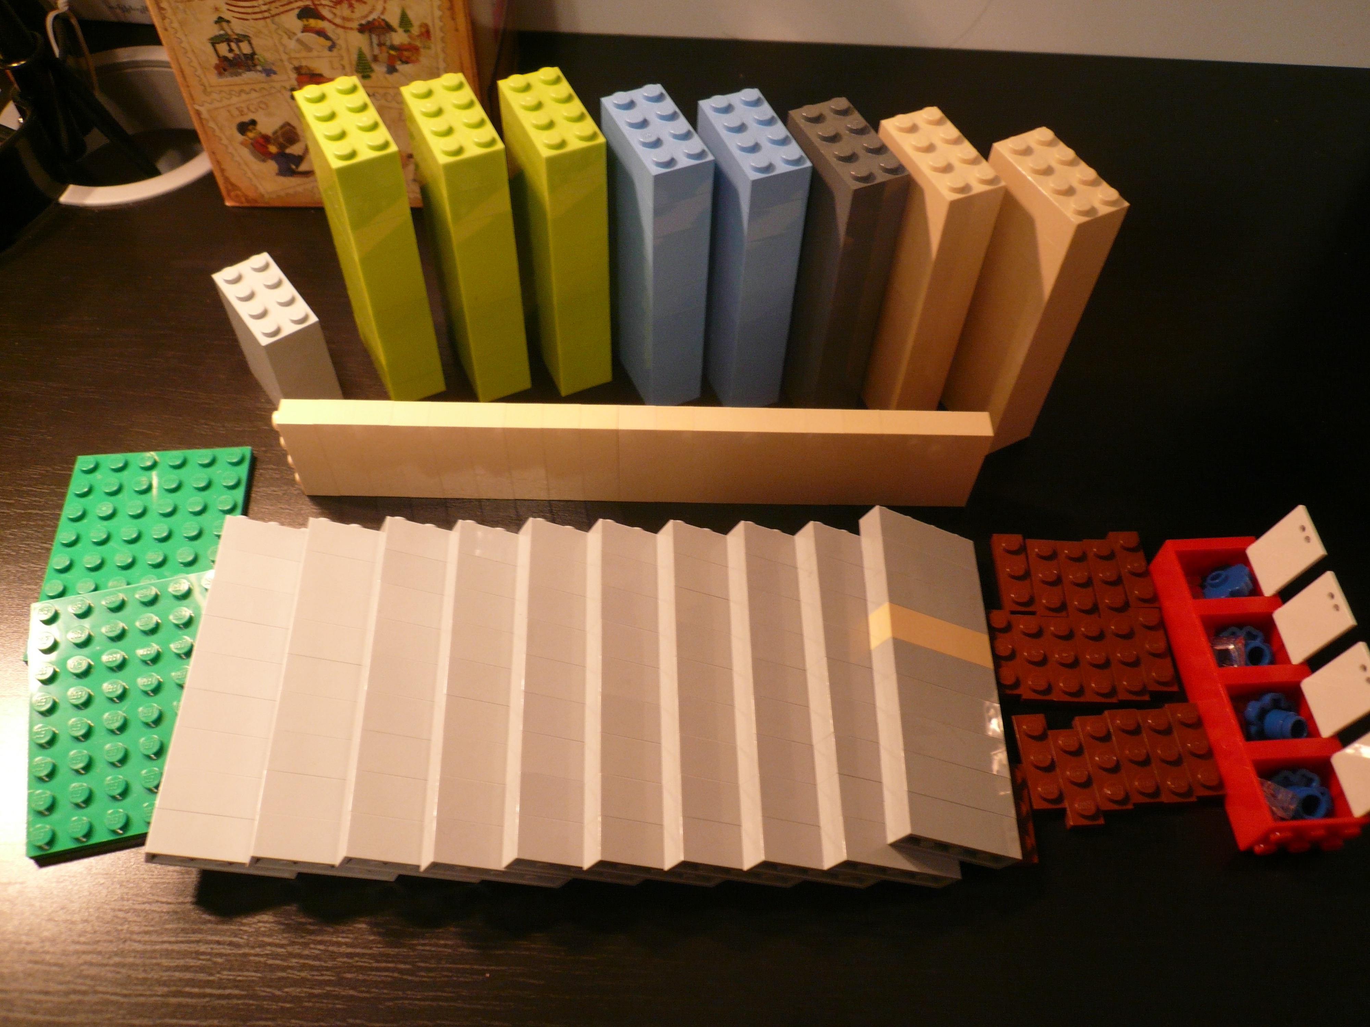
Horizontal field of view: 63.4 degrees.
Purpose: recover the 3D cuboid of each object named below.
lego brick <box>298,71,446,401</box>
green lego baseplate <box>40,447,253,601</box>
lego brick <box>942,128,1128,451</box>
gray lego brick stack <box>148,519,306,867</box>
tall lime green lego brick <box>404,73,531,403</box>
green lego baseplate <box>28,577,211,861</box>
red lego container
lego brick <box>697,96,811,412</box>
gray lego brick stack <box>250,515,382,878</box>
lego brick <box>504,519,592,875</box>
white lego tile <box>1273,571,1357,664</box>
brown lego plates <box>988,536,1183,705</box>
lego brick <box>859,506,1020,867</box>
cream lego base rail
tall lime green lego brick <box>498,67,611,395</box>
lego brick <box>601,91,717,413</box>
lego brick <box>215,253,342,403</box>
[{"bbox_3d":[-0.083,-0.071,0.302,0.016,0.088,0.032,-22,59,-16],"label":"lego brick"},{"bbox_3d":[-0.143,0.010,0.295,0.048,0.005,0.064,-3,56,-4],"label":"green lego baseplate"},{"bbox_3d":[0.088,-0.057,0.298,0.016,0.088,0.032,-23,59,-17],"label":"lego brick"},{"bbox_3d":[-0.102,0.041,0.266,0.032,0.008,0.088,15,51,-23],"label":"gray lego brick stack"},{"bbox_3d":[-0.058,-0.072,0.302,0.016,0.088,0.032,-20,59,-16],"label":"tall lime green lego brick"},{"bbox_3d":[-0.132,0.046,0.267,0.048,0.005,0.064,-11,61,-9],"label":"green lego baseplate"},{"bbox_3d":[0.141,0.043,0.275,0.024,0.016,0.079,-2,55,-3],"label":"red lego container"},{"bbox_3d":[0.015,-0.068,0.303,0.016,0.088,0.032,-18,58,-14],"label":"lego brick"},{"bbox_3d":[-0.081,0.041,0.267,0.032,0.008,0.088,13,53,-23],"label":"gray lego brick stack"},{"bbox_3d":[-0.025,0.042,0.265,0.032,0.008,0.088,17,50,-26],"label":"lego brick"},{"bbox_3d":[0.152,0.026,0.267,0.002,0.021,0.015,5,55,-12],"label":"white lego tile"},{"bbox_3d":[0.102,0.026,0.292,0.048,0.005,0.052,2,55,-1],"label":"brown lego plates"},{"bbox_3d":[0.061,0.039,0.272,0.032,0.008,0.088,19,51,-23],"label":"lego brick"},{"bbox_3d":[-0.013,-0.016,0.300,0.184,0.032,0.008,1,55,-2],"label":"cream lego base rail"},{"bbox_3d":[-0.034,-0.074,0.305,0.016,0.088,0.032,-20,58,-15],"label":"tall lime green lego brick"},{"bbox_3d":[-0.008,-0.070,0.304,0.016,0.088,0.032,-20,58,-15],"label":"lego brick"},{"bbox_3d":[-0.114,-0.048,0.314,0.016,0.040,0.032,-31,62,-21],"label":"lego brick"}]

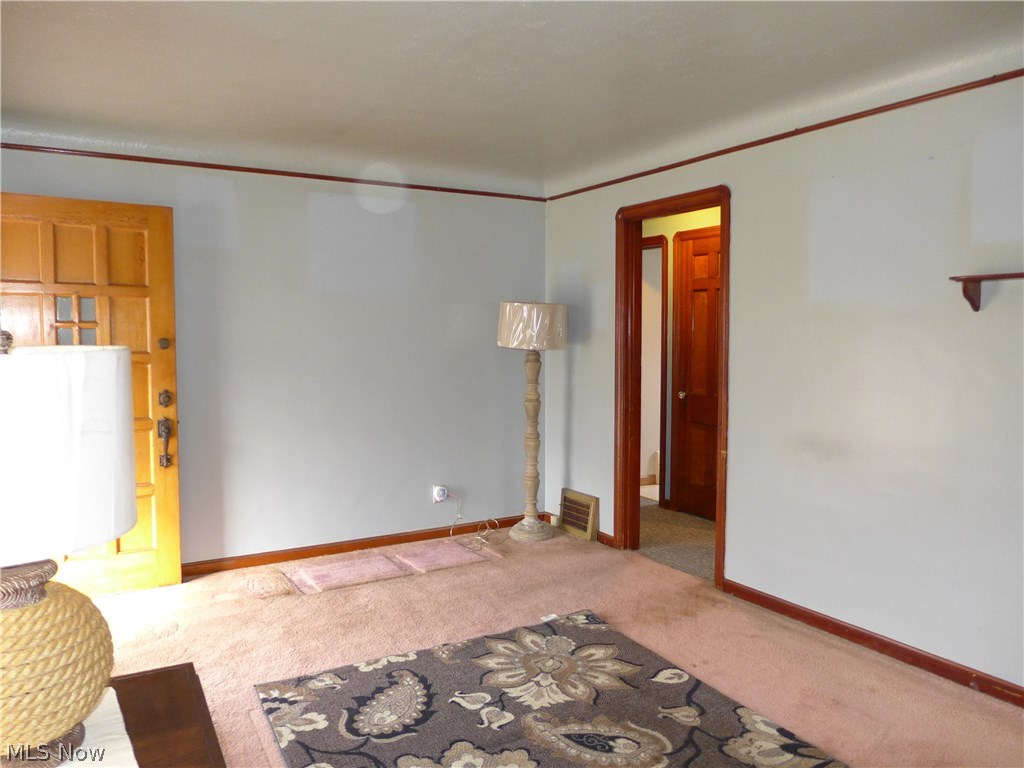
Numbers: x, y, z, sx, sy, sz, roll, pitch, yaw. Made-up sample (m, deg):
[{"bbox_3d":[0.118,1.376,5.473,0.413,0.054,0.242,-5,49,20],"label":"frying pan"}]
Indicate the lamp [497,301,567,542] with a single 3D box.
[{"bbox_3d":[0.134,0.244,4.751,0.460,1.570,0.460,0,4,0],"label":"lamp"}]

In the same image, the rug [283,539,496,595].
[{"bbox_3d":[-0.723,1.064,4.194,1.120,0.020,0.430,-2,4,-31],"label":"rug"}]

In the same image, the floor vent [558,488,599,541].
[{"bbox_3d":[0.446,0.882,4.793,0.055,0.290,0.345,-3,5,-33],"label":"floor vent"}]

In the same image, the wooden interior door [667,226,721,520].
[{"bbox_3d":[1.451,-0.039,5.120,0.070,2.080,0.720,-3,5,-33],"label":"wooden interior door"}]

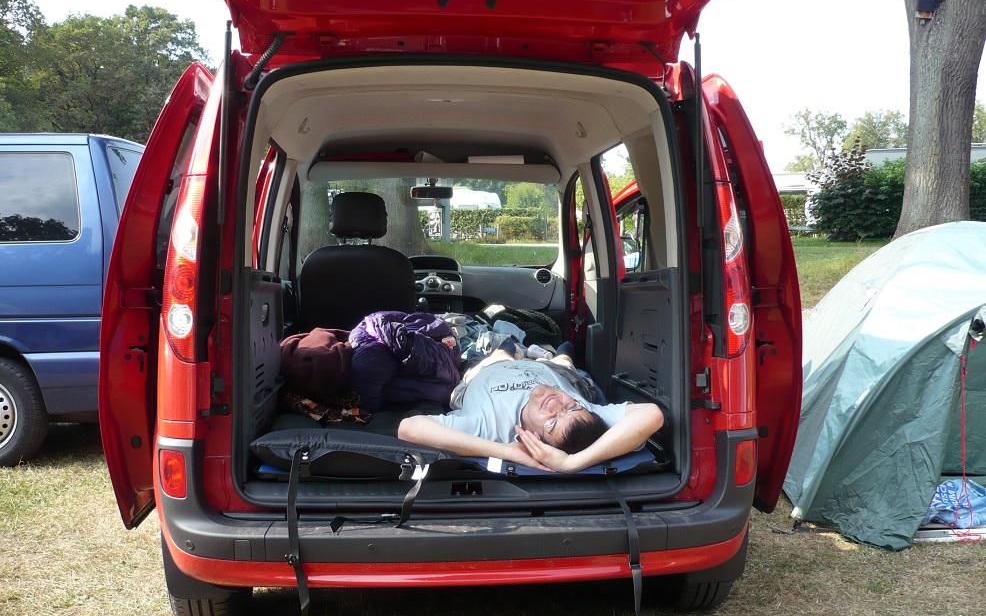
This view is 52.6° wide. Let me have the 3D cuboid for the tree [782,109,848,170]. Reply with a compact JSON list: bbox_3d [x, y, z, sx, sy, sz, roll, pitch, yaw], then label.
[{"bbox_3d":[18.739,-7.664,58.342,3.839,7.909,3.839,2,5,18],"label":"tree"}]

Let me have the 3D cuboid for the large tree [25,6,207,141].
[{"bbox_3d":[-15.923,-7.606,42.442,7.665,10.224,7.282,-2,5,-20],"label":"large tree"}]

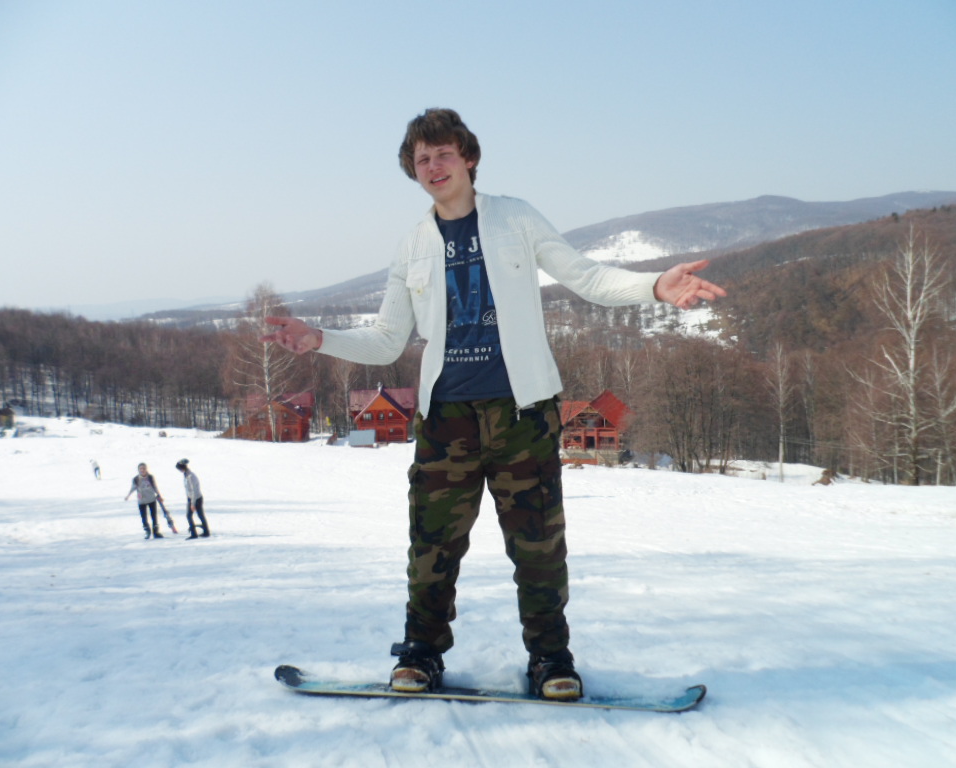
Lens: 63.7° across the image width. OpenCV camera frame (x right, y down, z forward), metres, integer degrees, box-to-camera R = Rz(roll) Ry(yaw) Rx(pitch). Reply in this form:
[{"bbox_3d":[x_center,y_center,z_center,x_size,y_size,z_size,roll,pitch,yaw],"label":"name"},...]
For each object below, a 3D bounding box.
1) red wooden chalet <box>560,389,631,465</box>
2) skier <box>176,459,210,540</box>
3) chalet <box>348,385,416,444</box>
[{"bbox_3d":[15.562,5.581,101.000,8.300,9.300,10.000,1,5,21],"label":"red wooden chalet"},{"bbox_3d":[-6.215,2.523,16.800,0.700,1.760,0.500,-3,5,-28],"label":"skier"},{"bbox_3d":[-13.659,4.362,110.000,8.800,8.100,8.600,-1,4,3],"label":"chalet"}]

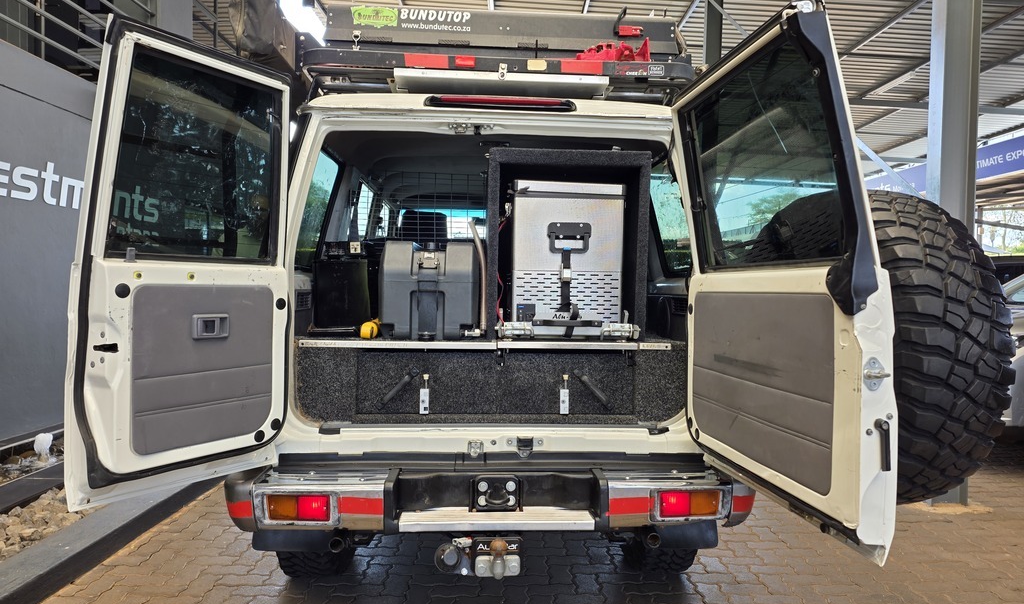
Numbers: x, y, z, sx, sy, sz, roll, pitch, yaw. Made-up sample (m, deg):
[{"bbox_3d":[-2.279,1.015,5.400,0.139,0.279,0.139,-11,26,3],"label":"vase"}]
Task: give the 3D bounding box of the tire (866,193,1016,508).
[{"bbox_3d":[0.940,0.129,1.885,0.280,0.840,0.840,1,1,-7],"label":"tire"}]

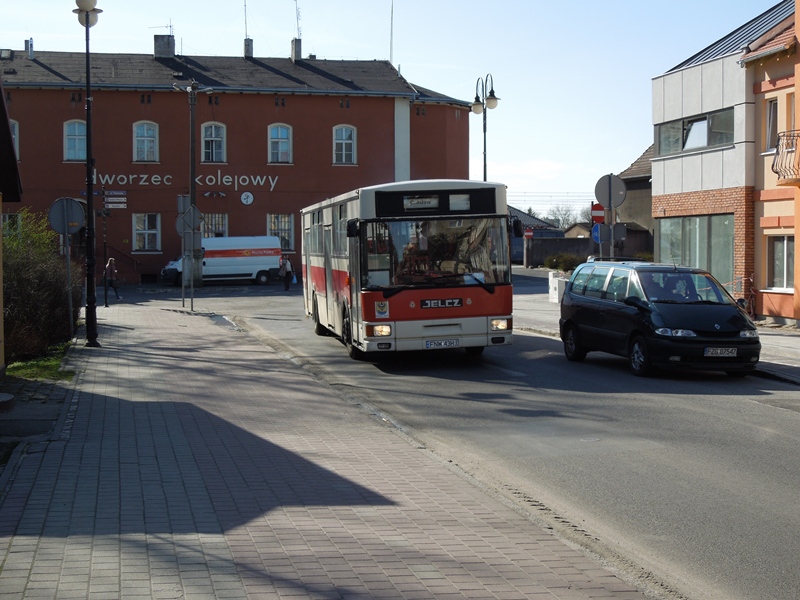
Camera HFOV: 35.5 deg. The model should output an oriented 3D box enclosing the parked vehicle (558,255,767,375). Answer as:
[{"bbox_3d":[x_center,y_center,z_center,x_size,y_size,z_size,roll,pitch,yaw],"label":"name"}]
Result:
[{"bbox_3d":[4.135,0.252,20.312,1.830,1.740,4.520,0,2,-14],"label":"parked vehicle"}]

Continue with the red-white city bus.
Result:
[{"bbox_3d":[-0.301,-0.640,26.500,2.530,3.080,11.600,-2,3,-9],"label":"red-white city bus"}]

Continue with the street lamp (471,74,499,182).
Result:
[{"bbox_3d":[2.702,-3.432,39.363,0.600,7.300,1.800,-1,2,-20],"label":"street lamp"}]

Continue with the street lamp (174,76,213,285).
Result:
[{"bbox_3d":[-10.098,-5.637,60.811,1.950,10.059,0.900,0,2,0],"label":"street lamp"}]

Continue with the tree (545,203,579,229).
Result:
[{"bbox_3d":[18.226,-7.288,139.871,4.200,6.900,4.200,0,2,0],"label":"tree"}]

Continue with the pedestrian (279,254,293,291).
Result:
[{"bbox_3d":[-5.303,-1.262,58.268,0.720,1.695,0.450,0,2,-9],"label":"pedestrian"}]

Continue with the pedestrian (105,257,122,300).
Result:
[{"bbox_3d":[-10.630,-0.754,46.269,0.720,1.643,0.500,1,2,18],"label":"pedestrian"}]

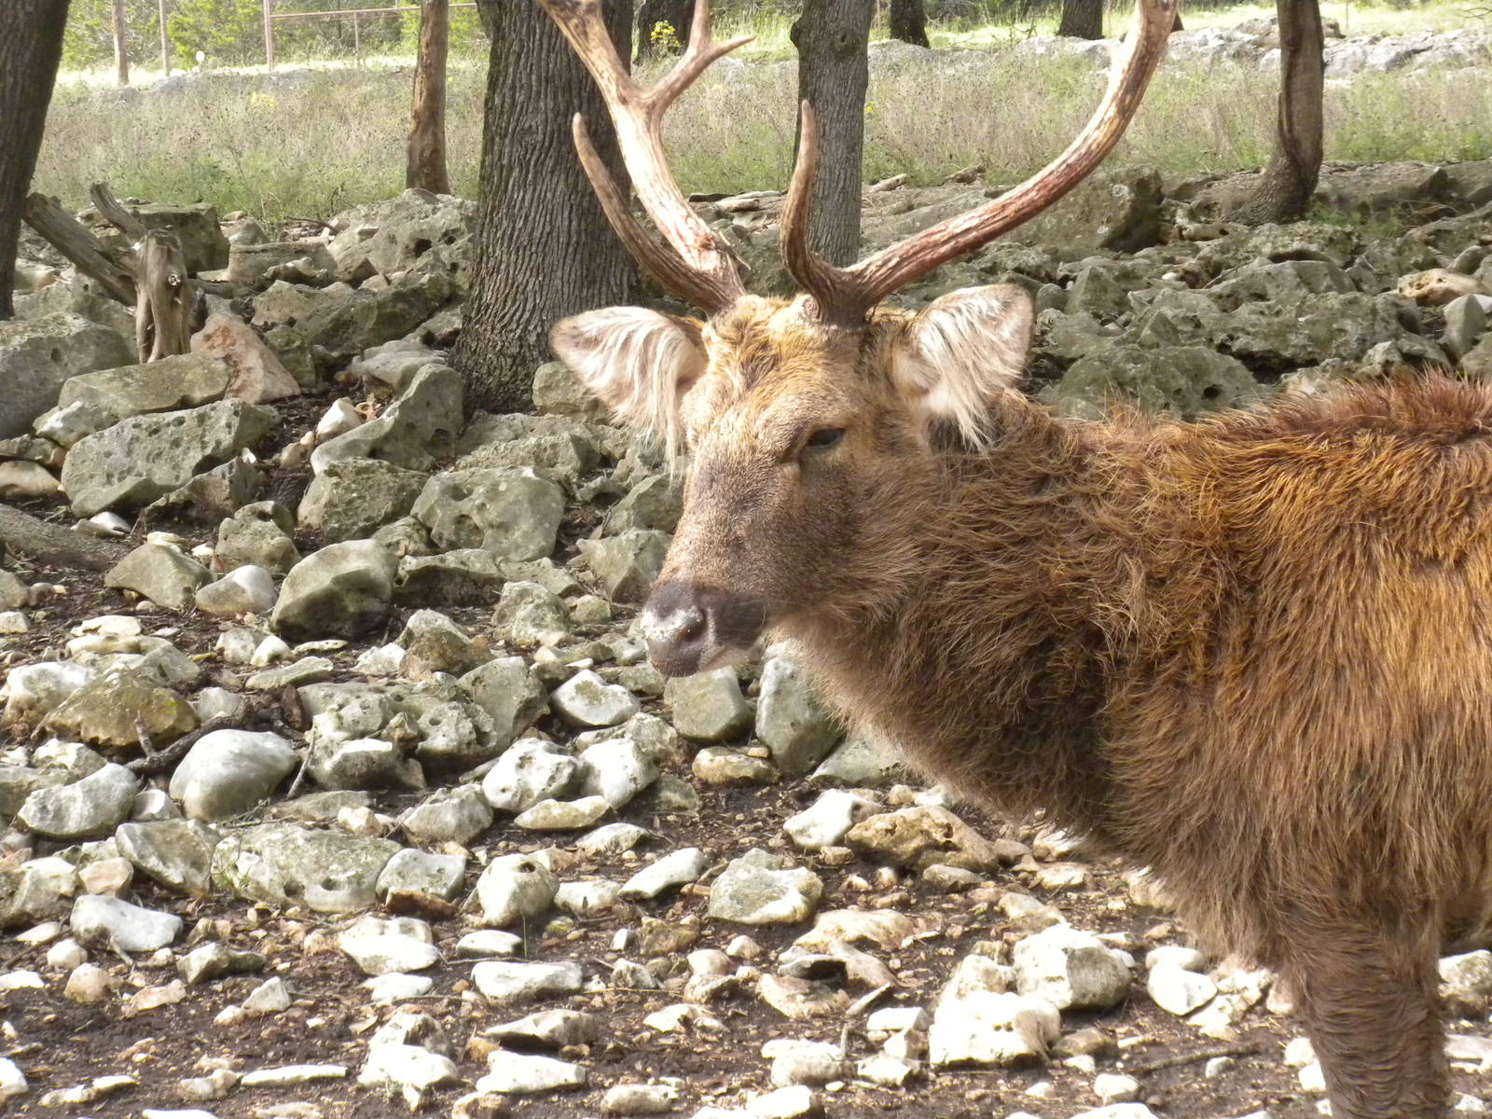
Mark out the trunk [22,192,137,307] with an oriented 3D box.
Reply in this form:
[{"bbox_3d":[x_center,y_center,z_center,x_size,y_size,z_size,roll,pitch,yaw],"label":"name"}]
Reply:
[{"bbox_3d":[-1.893,-0.884,14.600,0.440,0.100,0.100,42,0,-12],"label":"trunk"}]

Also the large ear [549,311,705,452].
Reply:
[{"bbox_3d":[-0.123,-0.191,5.400,0.160,0.150,0.080,2,6,21],"label":"large ear"}]

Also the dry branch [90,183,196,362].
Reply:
[{"bbox_3d":[-1.705,-0.812,14.500,0.300,0.500,0.240,0,6,0],"label":"dry branch"}]

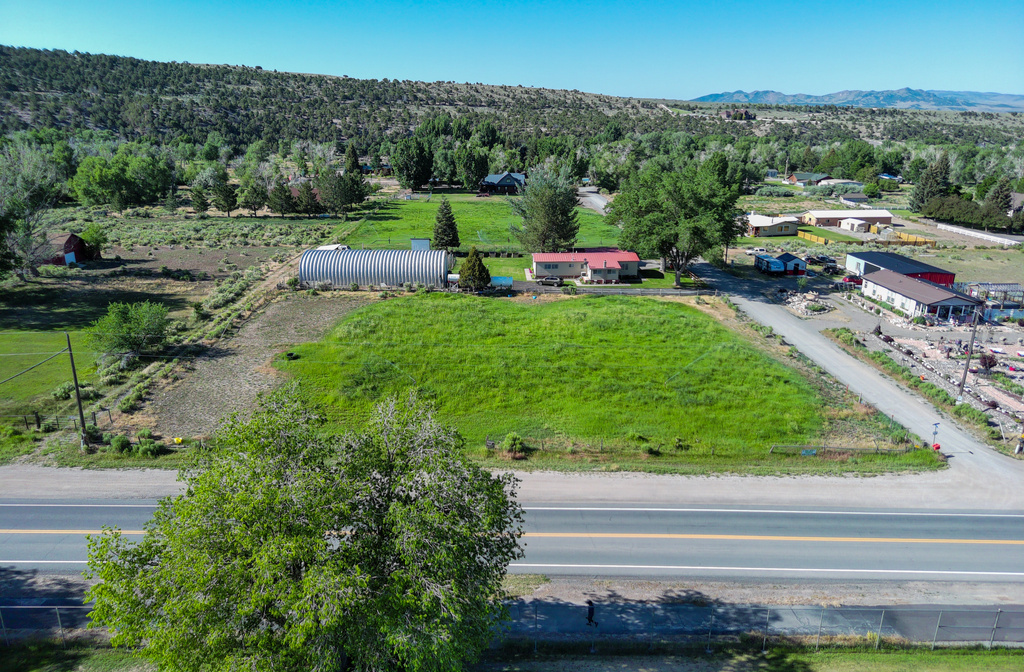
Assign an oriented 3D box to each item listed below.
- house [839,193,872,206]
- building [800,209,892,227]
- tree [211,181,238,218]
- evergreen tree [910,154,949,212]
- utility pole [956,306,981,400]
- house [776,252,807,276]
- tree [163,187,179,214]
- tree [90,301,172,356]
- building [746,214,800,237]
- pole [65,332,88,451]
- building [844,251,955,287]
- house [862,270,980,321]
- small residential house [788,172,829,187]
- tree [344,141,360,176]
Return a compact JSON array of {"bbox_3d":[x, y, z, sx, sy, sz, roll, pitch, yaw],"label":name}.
[{"bbox_3d":[121.234,-49.398,241.232,9.800,3.900,7.200,4,17,11],"label":"house"},{"bbox_3d":[95.320,-33.690,193.230,23.300,3.800,7.200,-2,18,-7],"label":"building"},{"bbox_3d":[-84.120,-39.930,198.180,7.570,10.480,7.570,0,18,0],"label":"tree"},{"bbox_3d":[133.170,-48.300,213.770,12.570,18.080,12.570,0,18,0],"label":"evergreen tree"},{"bbox_3d":[48.080,2.040,71.500,0.320,9.800,0.320,0,18,0],"label":"utility pole"},{"bbox_3d":[53.920,-13.850,131.260,4.050,3.390,4.850,0,18,-1],"label":"house"},{"bbox_3d":[-103.650,-41.180,205.380,4.710,7.590,4.710,0,18,0],"label":"tree"},{"bbox_3d":[-46.057,-1.092,81.708,9.600,6.400,8.800,-9,19,-28],"label":"tree"},{"bbox_3d":[64.947,-28.029,172.227,12.000,4.300,11.000,1,17,2],"label":"building"},{"bbox_3d":[-37.680,4.950,58.940,0.320,10.850,0.320,0,18,0],"label":"pole"},{"bbox_3d":[69.970,-12.090,123.770,8.900,3.500,18.900,-1,18,-2],"label":"building"},{"bbox_3d":[63.950,-6.520,107.540,8.330,4.160,17.890,0,18,-3],"label":"house"},{"bbox_3d":[134.010,-71.150,308.100,15.500,4.800,9.000,0,18,-2],"label":"small residential house"},{"bbox_3d":[-73.212,-79.082,309.991,7.200,17.000,7.200,0,17,0],"label":"tree"}]

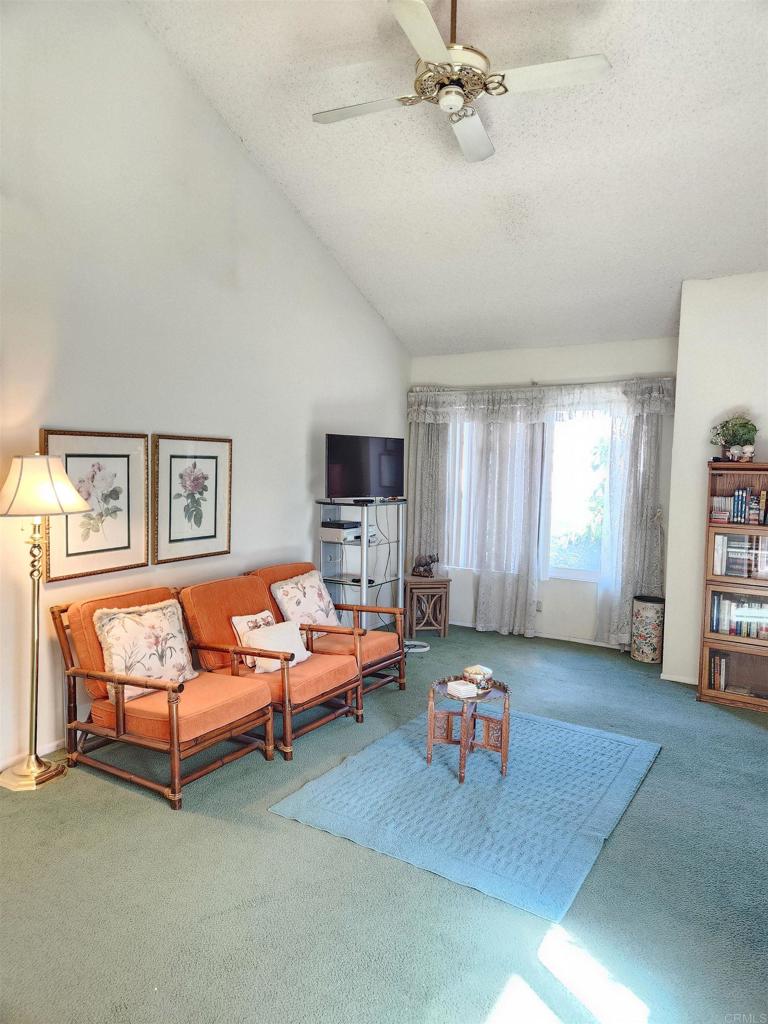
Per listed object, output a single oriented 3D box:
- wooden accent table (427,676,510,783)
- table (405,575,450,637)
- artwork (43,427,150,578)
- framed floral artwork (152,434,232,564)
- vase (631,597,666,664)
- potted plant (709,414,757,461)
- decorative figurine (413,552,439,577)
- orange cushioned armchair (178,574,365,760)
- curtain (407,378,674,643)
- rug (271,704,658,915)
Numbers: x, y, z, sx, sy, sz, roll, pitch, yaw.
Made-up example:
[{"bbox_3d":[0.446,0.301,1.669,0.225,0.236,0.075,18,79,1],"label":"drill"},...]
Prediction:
[{"bbox_3d":[0.400,1.041,3.257,0.379,0.423,0.379,1,4,-4],"label":"wooden accent table"},{"bbox_3d":[0.373,0.816,5.924,0.394,0.494,0.309,1,4,-4],"label":"table"},{"bbox_3d":[-1.467,-0.042,3.503,0.038,0.739,0.613,4,5,30],"label":"artwork"},{"bbox_3d":[-1.134,-0.080,4.083,0.038,0.737,0.603,4,5,30],"label":"framed floral artwork"},{"bbox_3d":[2.074,0.921,5.293,0.269,0.459,0.269,4,5,30],"label":"vase"},{"bbox_3d":[2.264,-0.456,4.377,0.294,0.301,0.279,4,5,30],"label":"potted plant"},{"bbox_3d":[0.367,0.464,5.942,0.221,0.203,0.118,1,4,-4],"label":"decorative figurine"},{"bbox_3d":[-0.652,0.796,3.813,0.853,0.779,0.639,4,5,29],"label":"orange cushioned armchair"},{"bbox_3d":[1.223,0.006,5.815,2.323,2.168,0.147,4,5,30],"label":"curtain"},{"bbox_3d":[0.489,1.249,3.260,1.272,0.012,1.698,4,5,31],"label":"rug"}]

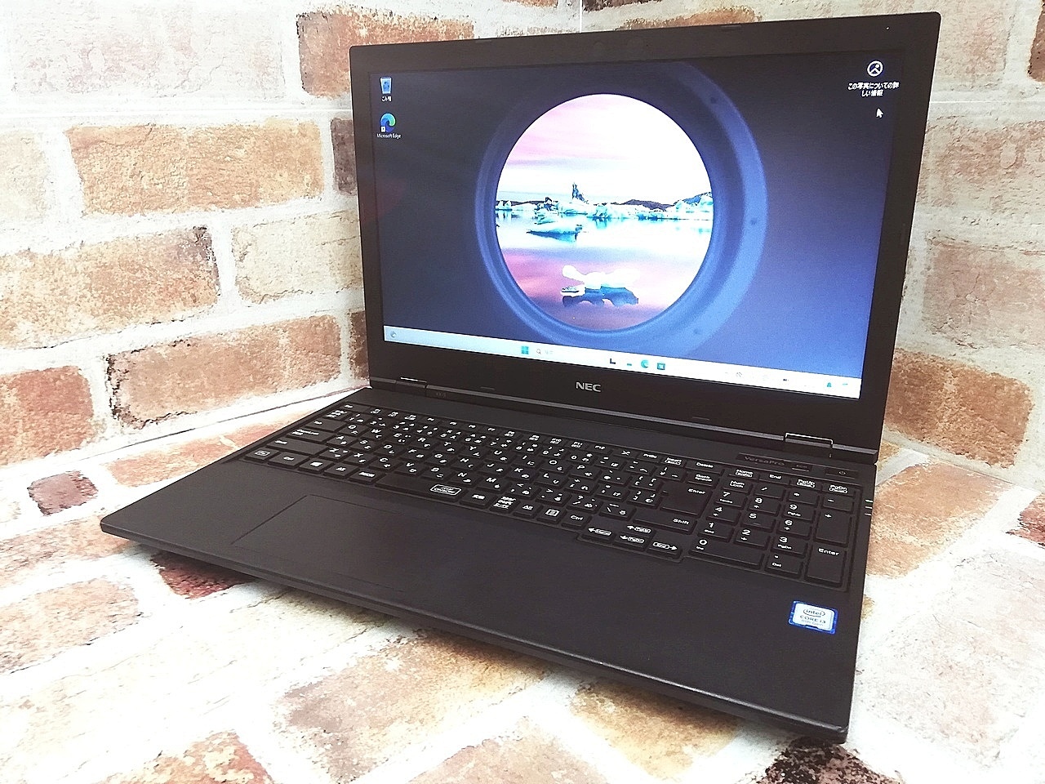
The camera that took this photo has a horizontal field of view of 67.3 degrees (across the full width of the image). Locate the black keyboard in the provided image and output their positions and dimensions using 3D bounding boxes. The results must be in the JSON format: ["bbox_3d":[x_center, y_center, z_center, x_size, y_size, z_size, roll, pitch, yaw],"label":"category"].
[{"bbox_3d":[0.005,0.050,0.471,0.358,0.004,0.117,8,21,24],"label":"black keyboard"}]

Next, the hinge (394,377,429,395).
[{"bbox_3d":[-0.086,-0.004,0.614,0.029,0.011,0.011,8,21,24],"label":"hinge"}]

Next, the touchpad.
[{"bbox_3d":[-0.089,0.075,0.402,0.102,0.002,0.062,8,21,24],"label":"touchpad"}]

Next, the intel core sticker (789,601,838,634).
[{"bbox_3d":[0.123,0.095,0.332,0.018,0.001,0.017,8,21,24],"label":"intel core sticker"}]

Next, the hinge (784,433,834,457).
[{"bbox_3d":[0.180,0.033,0.495,0.029,0.011,0.011,8,21,24],"label":"hinge"}]

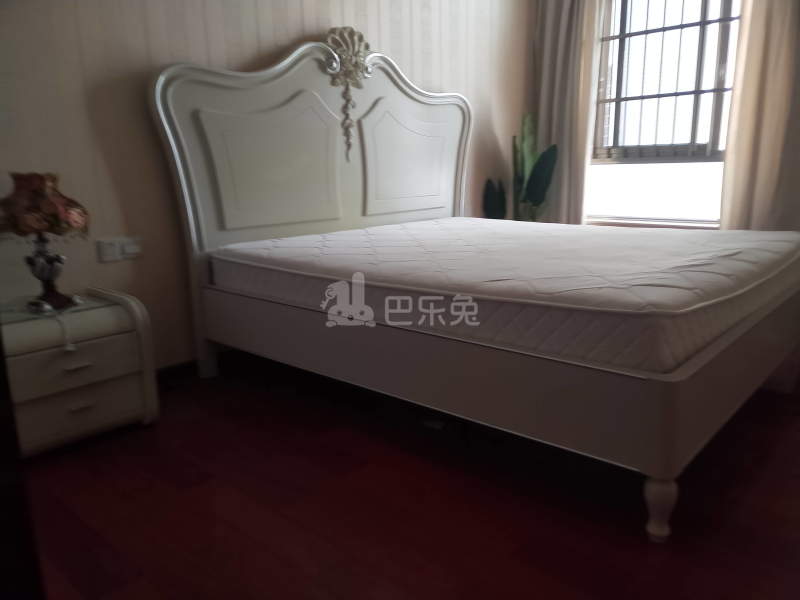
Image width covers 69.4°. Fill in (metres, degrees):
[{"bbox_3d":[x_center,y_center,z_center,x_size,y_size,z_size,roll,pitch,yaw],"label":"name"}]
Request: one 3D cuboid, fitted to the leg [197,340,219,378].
[{"bbox_3d":[-0.908,0.275,2.741,0.075,0.172,0.060,9,16,42],"label":"leg"}]

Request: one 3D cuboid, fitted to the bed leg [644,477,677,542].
[{"bbox_3d":[0.642,0.515,1.422,0.078,0.153,0.078,9,16,42],"label":"bed leg"}]

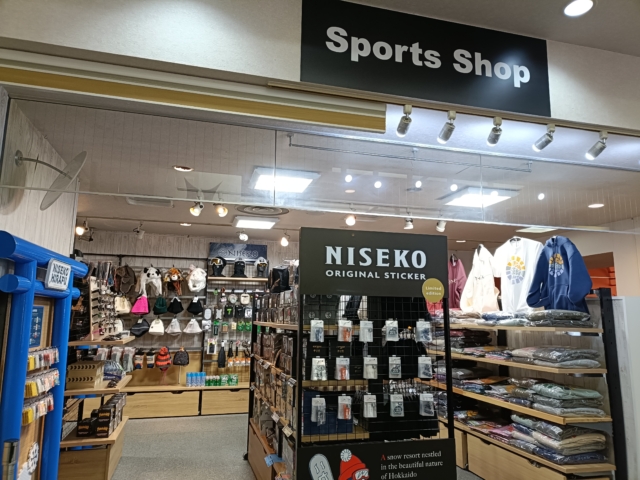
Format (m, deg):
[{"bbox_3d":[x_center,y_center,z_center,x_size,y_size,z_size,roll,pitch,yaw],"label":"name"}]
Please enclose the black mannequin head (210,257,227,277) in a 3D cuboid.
[{"bbox_3d":[-1.509,0.398,6.871,0.210,0.310,0.240,-3,-10,21],"label":"black mannequin head"}]

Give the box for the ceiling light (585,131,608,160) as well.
[{"bbox_3d":[2.196,-0.733,3.632,0.072,0.213,0.155,5,-10,-26],"label":"ceiling light"}]

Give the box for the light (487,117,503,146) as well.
[{"bbox_3d":[1.291,-0.789,3.387,0.072,0.193,0.155,2,-9,-7],"label":"light"}]

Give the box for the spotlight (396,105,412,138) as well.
[{"bbox_3d":[0.593,-0.818,3.195,0.072,0.206,0.155,3,-10,-13],"label":"spotlight"}]

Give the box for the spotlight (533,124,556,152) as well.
[{"bbox_3d":[1.721,-0.765,3.503,0.072,0.195,0.155,6,-11,-31],"label":"spotlight"}]

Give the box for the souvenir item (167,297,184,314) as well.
[{"bbox_3d":[-2.056,0.932,6.577,0.235,0.250,0.100,3,-10,-15],"label":"souvenir item"}]

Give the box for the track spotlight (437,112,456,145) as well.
[{"bbox_3d":[0.917,-0.792,3.282,0.072,0.219,0.155,4,-10,-22],"label":"track spotlight"}]

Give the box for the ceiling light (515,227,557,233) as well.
[{"bbox_3d":[2.843,-0.169,5.930,0.490,0.050,0.490,3,-10,-15],"label":"ceiling light"}]

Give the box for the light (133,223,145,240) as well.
[{"bbox_3d":[-2.265,-0.110,5.794,0.130,0.210,0.150,-7,-12,39],"label":"light"}]

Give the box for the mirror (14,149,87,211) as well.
[{"bbox_3d":[-1.626,-0.375,2.789,0.450,0.410,0.350,-8,-13,43],"label":"mirror"}]

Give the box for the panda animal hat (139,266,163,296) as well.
[{"bbox_3d":[-2.326,0.575,6.354,0.290,0.410,0.210,5,-10,-25],"label":"panda animal hat"}]

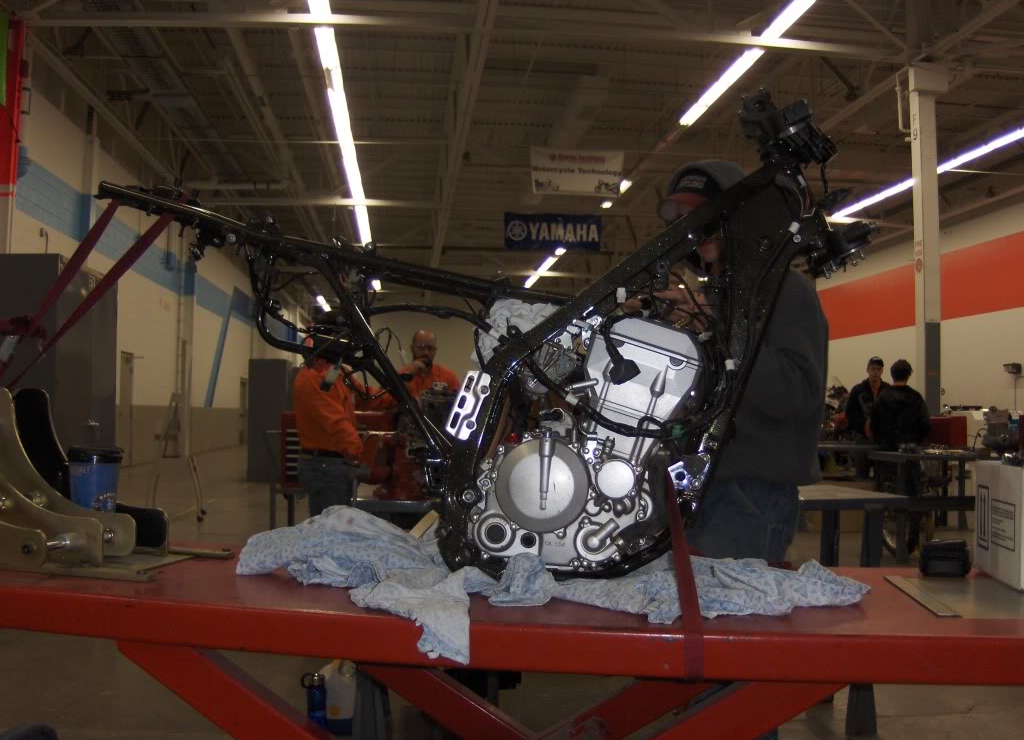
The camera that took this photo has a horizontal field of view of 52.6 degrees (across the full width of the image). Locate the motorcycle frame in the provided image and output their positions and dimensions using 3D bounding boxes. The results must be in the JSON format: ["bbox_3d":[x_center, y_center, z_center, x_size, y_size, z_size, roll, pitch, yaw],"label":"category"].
[{"bbox_3d":[-0.100,-0.045,1.773,1.340,0.770,0.360,0,-2,12],"label":"motorcycle frame"}]

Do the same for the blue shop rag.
[{"bbox_3d":[0.040,0.337,1.678,1.100,0.170,0.480,0,-2,12],"label":"blue shop rag"}]

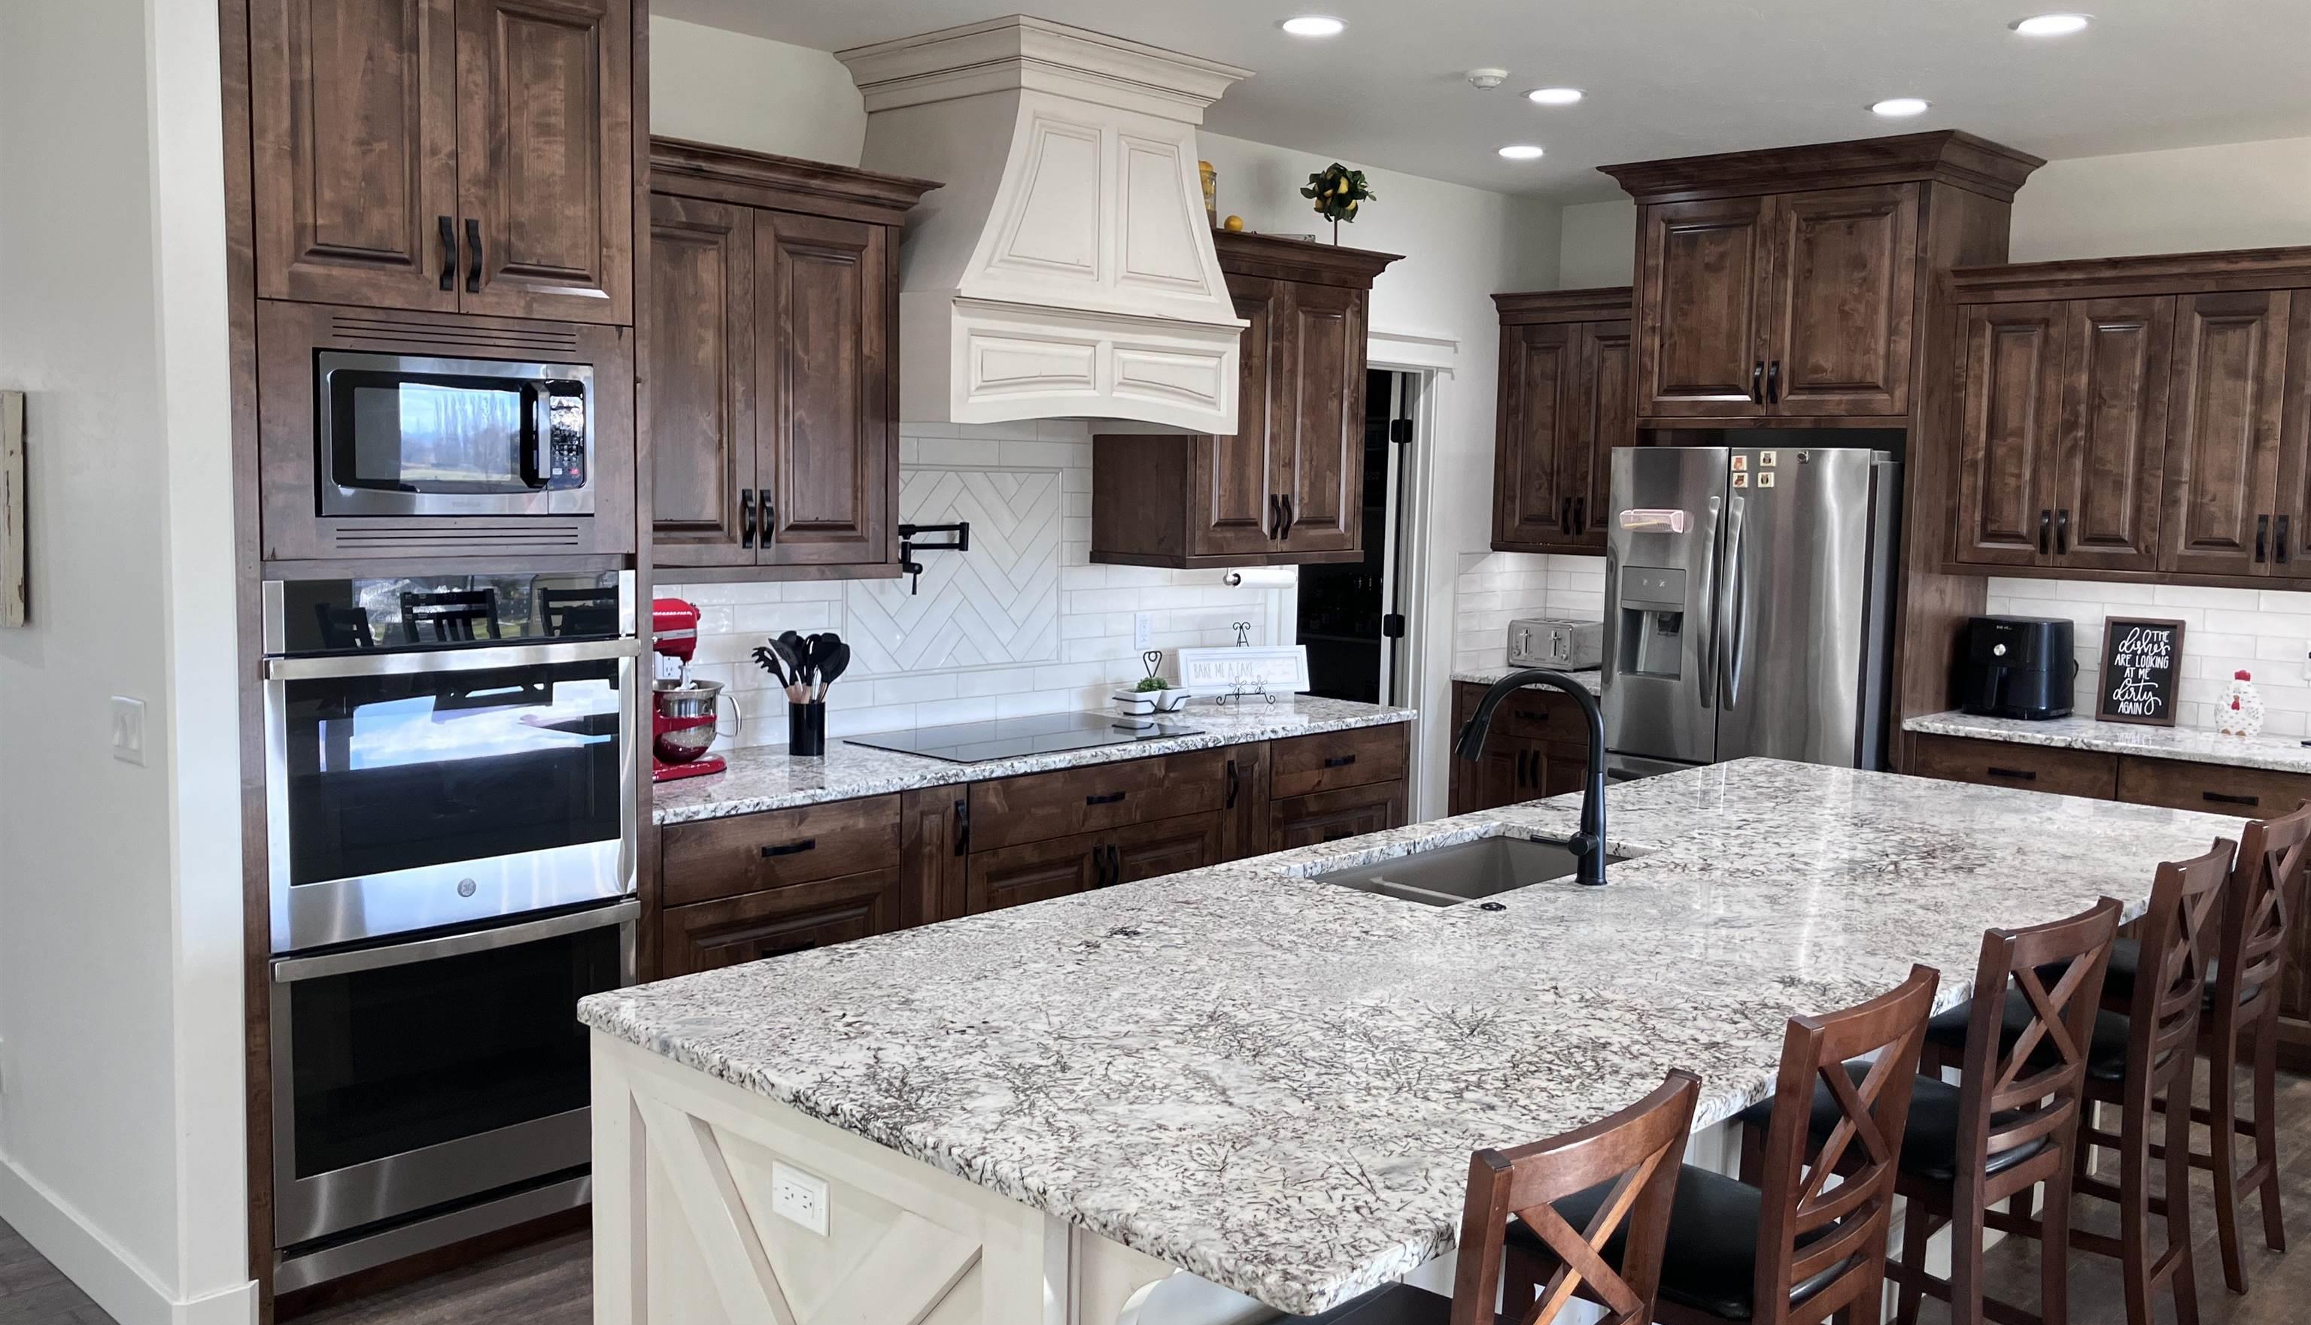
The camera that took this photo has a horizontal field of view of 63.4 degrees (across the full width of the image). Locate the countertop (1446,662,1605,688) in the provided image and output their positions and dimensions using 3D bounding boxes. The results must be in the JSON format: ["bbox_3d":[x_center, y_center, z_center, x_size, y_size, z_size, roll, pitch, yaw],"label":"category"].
[{"bbox_3d":[1.637,0.069,7.269,0.790,0.035,0.689,6,7,43],"label":"countertop"}]

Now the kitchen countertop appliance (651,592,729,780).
[{"bbox_3d":[-1.177,0.059,4.566,0.262,0.422,0.372,4,6,31],"label":"kitchen countertop appliance"}]

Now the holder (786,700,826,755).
[{"bbox_3d":[-0.919,0.170,4.928,0.099,0.142,0.099,1,5,0],"label":"holder"}]

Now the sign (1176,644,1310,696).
[{"bbox_3d":[0.295,0.030,6.180,0.466,0.155,0.022,-1,-8,-24],"label":"sign"}]

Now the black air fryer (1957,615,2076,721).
[{"bbox_3d":[2.842,0.017,6.197,0.275,0.318,0.315,6,8,44],"label":"black air fryer"}]

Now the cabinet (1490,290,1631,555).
[{"bbox_3d":[1.705,-0.908,7.152,0.740,0.986,0.445,6,8,44],"label":"cabinet"}]

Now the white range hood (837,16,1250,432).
[{"bbox_3d":[-0.311,-1.136,5.136,0.705,0.991,1.100,6,8,44],"label":"white range hood"}]

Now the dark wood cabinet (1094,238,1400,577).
[{"bbox_3d":[0.295,-0.822,6.008,0.463,1.011,0.976,6,7,43],"label":"dark wood cabinet"}]

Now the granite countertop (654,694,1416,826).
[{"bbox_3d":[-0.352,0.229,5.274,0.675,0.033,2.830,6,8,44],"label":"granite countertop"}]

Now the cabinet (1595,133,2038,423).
[{"bbox_3d":[2.273,-1.255,6.477,1.227,0.905,0.815,6,7,43],"label":"cabinet"}]

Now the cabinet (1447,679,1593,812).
[{"bbox_3d":[1.620,0.526,7.240,0.750,0.884,0.605,6,8,44],"label":"cabinet"}]

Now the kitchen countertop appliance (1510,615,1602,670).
[{"bbox_3d":[1.620,-0.071,7.540,0.292,0.194,0.277,6,7,43],"label":"kitchen countertop appliance"}]

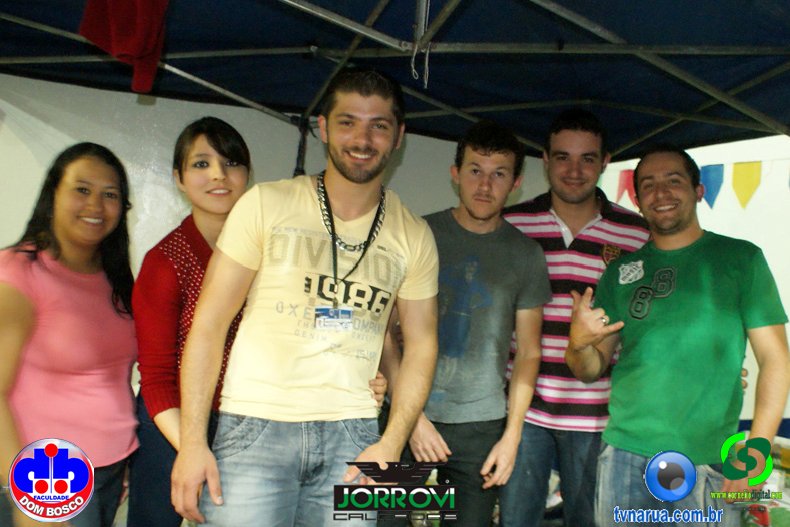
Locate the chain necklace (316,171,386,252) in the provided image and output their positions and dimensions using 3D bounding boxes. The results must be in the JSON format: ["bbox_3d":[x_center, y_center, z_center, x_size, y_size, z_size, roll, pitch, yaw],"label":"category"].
[{"bbox_3d":[-0.097,-0.125,1.320,0.157,0.192,0.140,4,-3,-5],"label":"chain necklace"}]

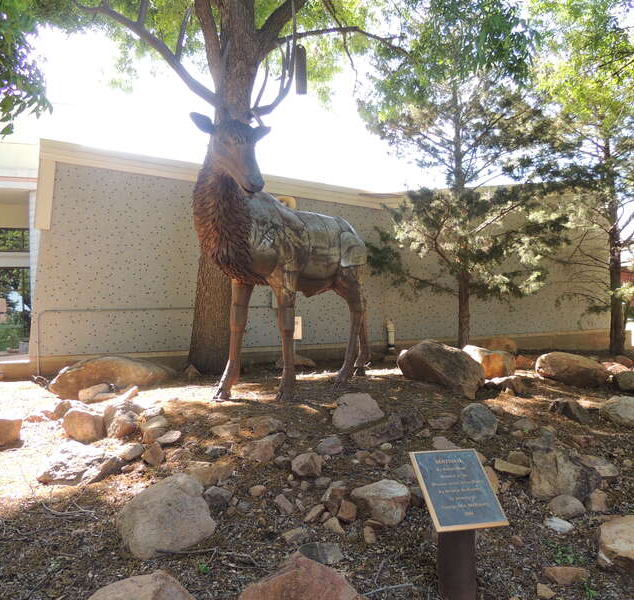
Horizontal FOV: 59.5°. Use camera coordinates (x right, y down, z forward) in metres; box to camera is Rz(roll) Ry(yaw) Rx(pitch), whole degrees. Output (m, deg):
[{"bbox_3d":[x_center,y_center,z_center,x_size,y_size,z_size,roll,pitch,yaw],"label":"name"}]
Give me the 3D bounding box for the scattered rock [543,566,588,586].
[{"bbox_3d":[1.313,1.461,2.930,0.250,0.085,0.160,-2,-2,24],"label":"scattered rock"}]

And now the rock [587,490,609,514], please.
[{"bbox_3d":[1.791,1.282,3.530,0.135,0.130,0.120,-2,-2,27],"label":"rock"}]

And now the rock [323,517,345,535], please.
[{"bbox_3d":[0.102,1.315,3.234,0.128,0.085,0.100,0,0,2],"label":"rock"}]

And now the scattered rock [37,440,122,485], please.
[{"bbox_3d":[-1.734,1.186,4.050,0.600,0.240,0.420,0,-2,-23],"label":"scattered rock"}]

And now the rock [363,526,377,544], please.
[{"bbox_3d":[0.279,1.228,2.893,0.073,0.087,0.073,0,0,6],"label":"rock"}]

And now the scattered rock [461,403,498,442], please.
[{"bbox_3d":[1.227,0.925,4.189,0.272,0.260,0.220,0,0,16],"label":"scattered rock"}]

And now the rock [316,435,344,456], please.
[{"bbox_3d":[0.090,1.048,3.997,0.202,0.130,0.160,0,0,1],"label":"rock"}]

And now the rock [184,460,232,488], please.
[{"bbox_3d":[-0.773,1.235,3.950,0.350,0.150,0.240,-1,-2,-11],"label":"rock"}]

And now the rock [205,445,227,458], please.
[{"bbox_3d":[-0.693,1.045,3.827,0.152,0.081,0.114,0,0,-10],"label":"rock"}]

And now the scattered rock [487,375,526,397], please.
[{"bbox_3d":[1.999,0.902,5.850,0.380,0.200,0.300,-2,-2,19],"label":"scattered rock"}]

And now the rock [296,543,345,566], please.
[{"bbox_3d":[0.019,1.400,3.040,0.274,0.100,0.200,0,0,0],"label":"rock"}]

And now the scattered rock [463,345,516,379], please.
[{"bbox_3d":[1.974,0.732,6.500,0.660,0.370,0.480,0,0,17],"label":"scattered rock"}]

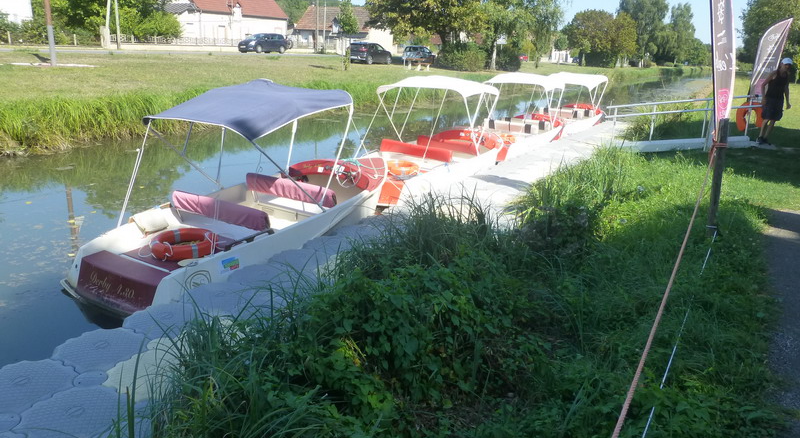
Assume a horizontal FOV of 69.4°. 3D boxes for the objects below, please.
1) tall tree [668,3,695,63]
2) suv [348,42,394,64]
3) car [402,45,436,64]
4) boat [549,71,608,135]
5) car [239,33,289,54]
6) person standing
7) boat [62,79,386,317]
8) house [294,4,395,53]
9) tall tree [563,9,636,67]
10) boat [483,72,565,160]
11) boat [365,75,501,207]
[{"bbox_3d":[62.079,-40.687,127.421,5.800,14.000,5.800,13,19,28],"label":"tall tree"},{"bbox_3d":[-2.203,-12.581,43.896,1.810,1.570,4.360,14,20,29],"label":"suv"},{"bbox_3d":[1.814,-14.903,52.409,1.780,1.530,4.200,14,20,29],"label":"car"},{"bbox_3d":[4.926,-3.404,17.373,1.650,2.030,4.300,11,18,27],"label":"boat"},{"bbox_3d":[-11.471,-14.748,48.556,1.840,1.660,4.500,12,19,23],"label":"car"},{"bbox_3d":[8.019,-2.492,12.345,0.540,1.750,0.400,-2,18,-19],"label":"person standing"},{"bbox_3d":[-1.455,-0.547,6.577,1.650,2.030,4.300,11,18,27],"label":"boat"},{"bbox_3d":[-6.111,-21.070,63.763,9.000,5.600,6.700,9,18,17],"label":"house"},{"bbox_3d":[33.492,-30.302,97.000,11.000,9.500,12.200,11,18,27],"label":"tall tree"},{"bbox_3d":[2.809,-2.423,13.677,1.650,2.030,4.300,11,18,27],"label":"boat"},{"bbox_3d":[0.306,-1.293,9.670,1.620,1.950,4.170,13,19,28],"label":"boat"}]

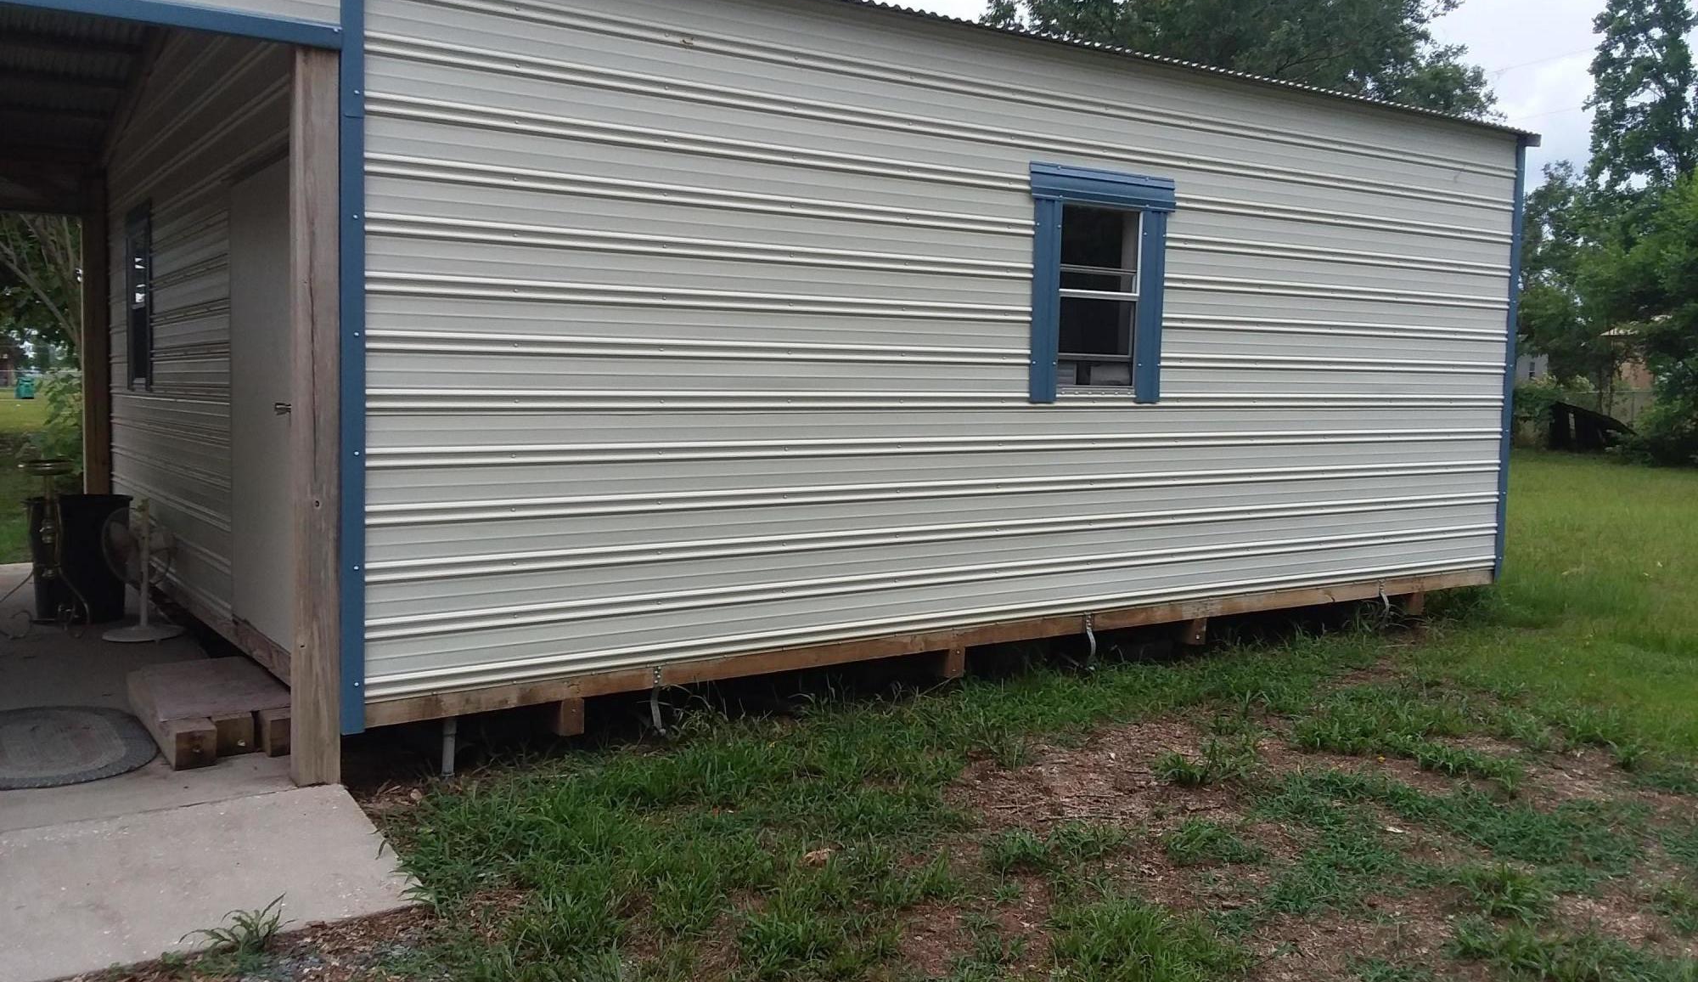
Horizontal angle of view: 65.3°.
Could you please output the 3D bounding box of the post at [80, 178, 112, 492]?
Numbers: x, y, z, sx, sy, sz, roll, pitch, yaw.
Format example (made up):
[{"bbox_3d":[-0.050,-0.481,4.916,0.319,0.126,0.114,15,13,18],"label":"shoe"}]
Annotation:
[{"bbox_3d":[-5.314,-0.789,9.373,0.143,2.898,0.143,-3,6,-36],"label":"post"}]

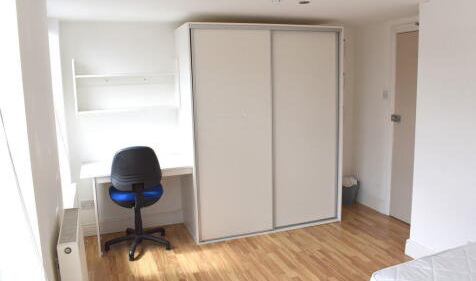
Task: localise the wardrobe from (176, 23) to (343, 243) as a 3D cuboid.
[{"bbox_3d":[0.244,-0.114,3.729,1.583,2.020,0.578,-5,10,-20],"label":"wardrobe"}]

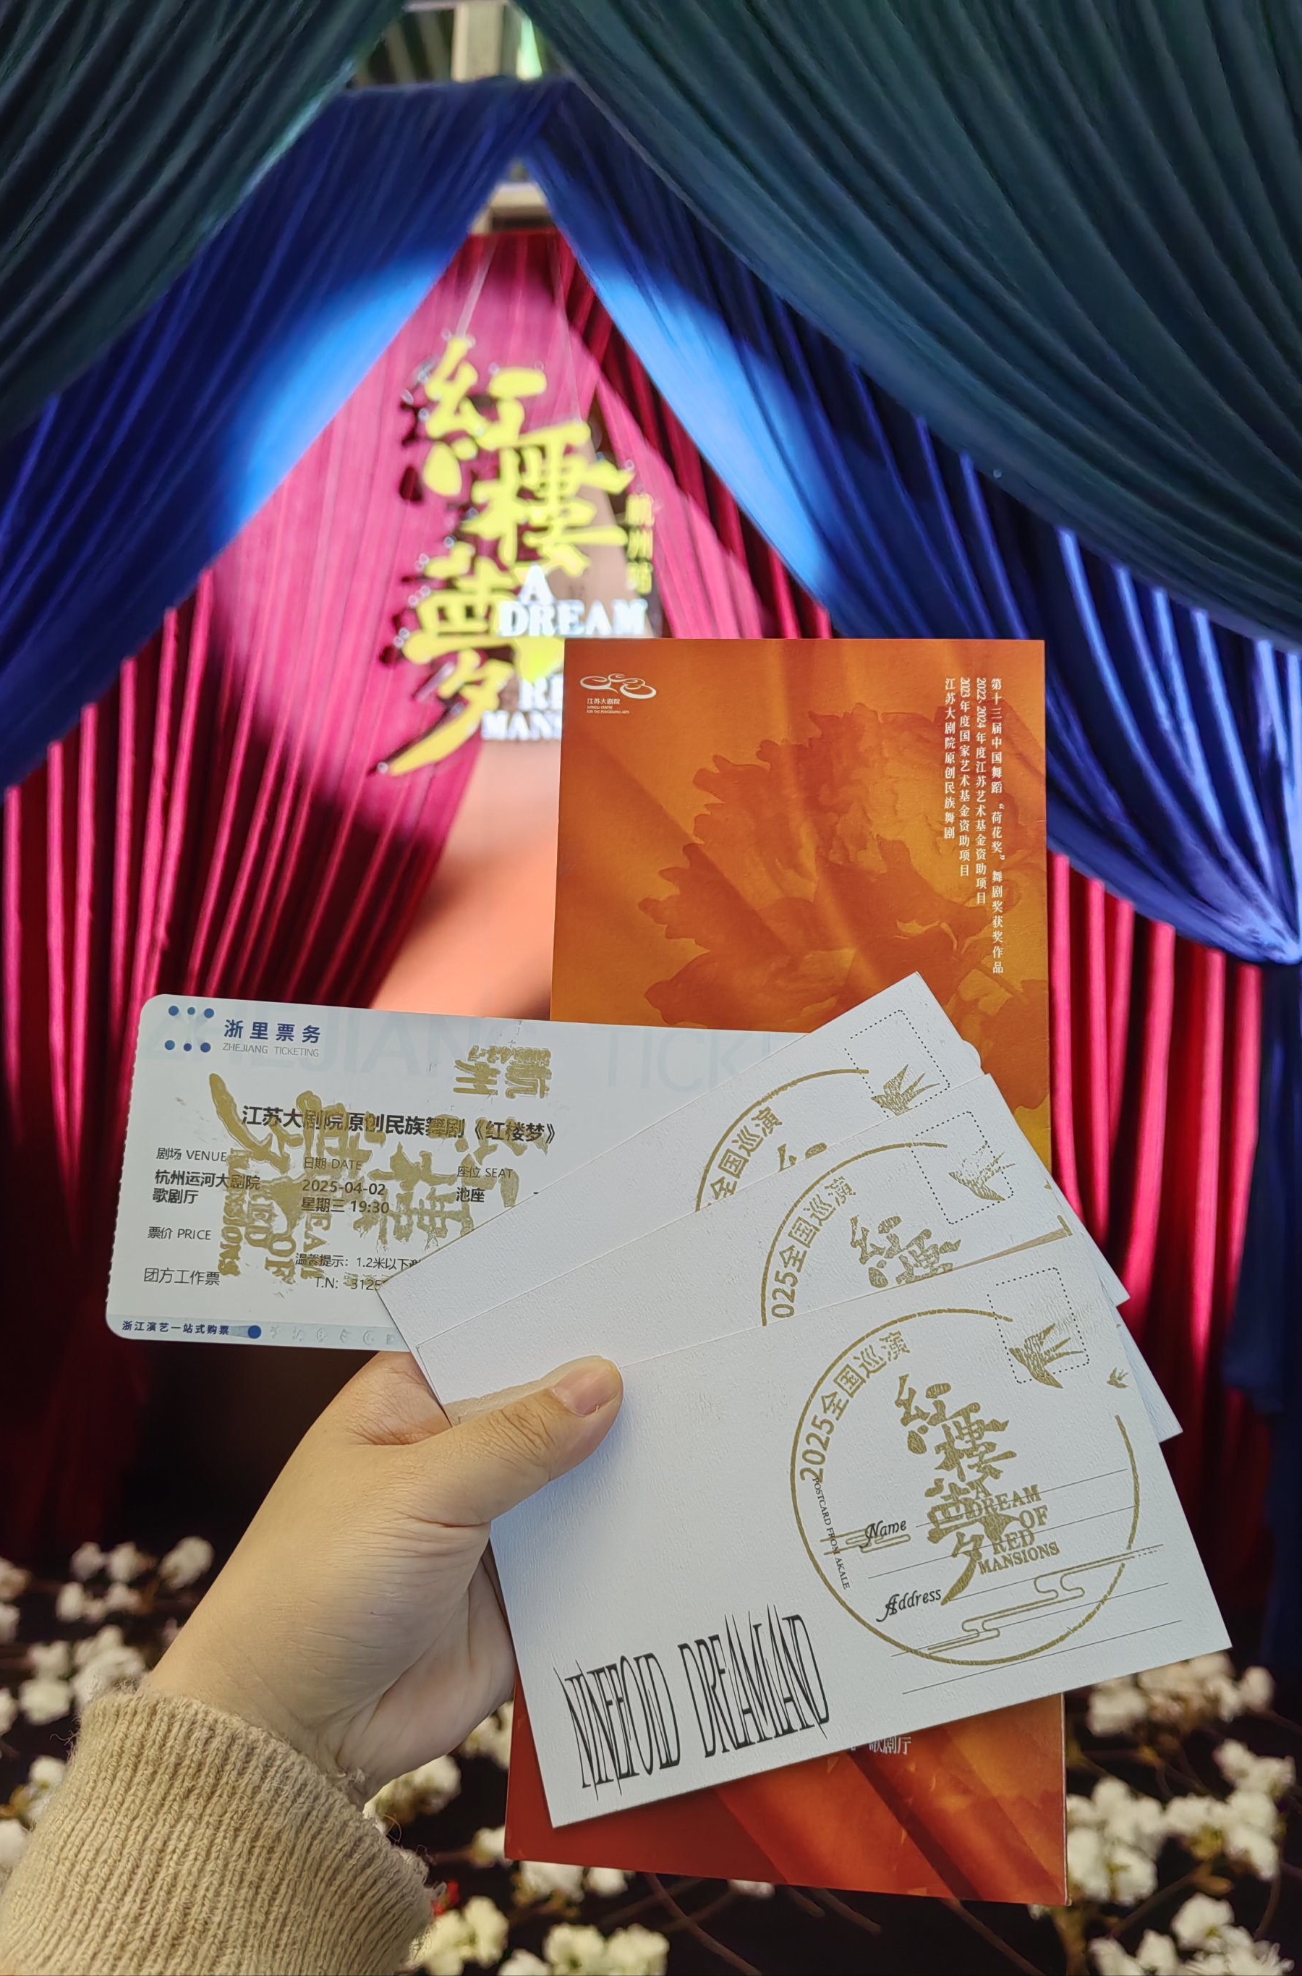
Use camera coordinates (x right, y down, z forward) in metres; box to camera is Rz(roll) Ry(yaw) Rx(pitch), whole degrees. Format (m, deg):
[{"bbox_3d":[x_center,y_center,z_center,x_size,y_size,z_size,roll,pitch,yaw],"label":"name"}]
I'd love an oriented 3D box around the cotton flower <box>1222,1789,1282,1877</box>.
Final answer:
[{"bbox_3d":[0.543,0.765,1.395,0.053,0.074,0.066,0,-3,0],"label":"cotton flower"}]

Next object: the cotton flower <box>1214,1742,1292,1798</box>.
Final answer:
[{"bbox_3d":[0.634,0.822,1.620,0.083,0.061,0.072,3,6,23],"label":"cotton flower"}]

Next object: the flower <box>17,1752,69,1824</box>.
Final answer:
[{"bbox_3d":[-0.619,0.825,1.583,0.068,0.071,0.070,-2,6,-22],"label":"flower"}]

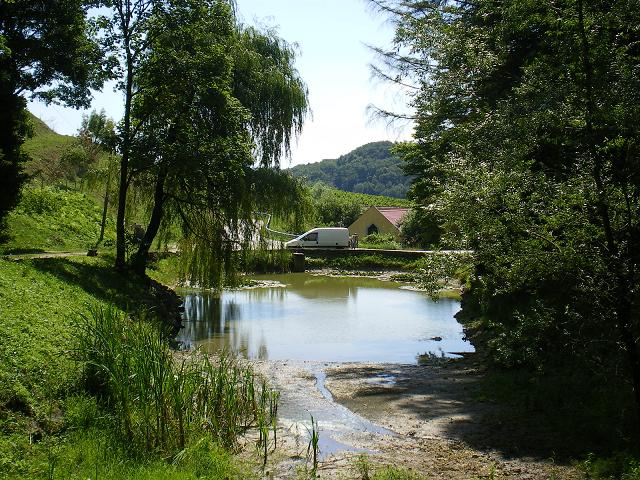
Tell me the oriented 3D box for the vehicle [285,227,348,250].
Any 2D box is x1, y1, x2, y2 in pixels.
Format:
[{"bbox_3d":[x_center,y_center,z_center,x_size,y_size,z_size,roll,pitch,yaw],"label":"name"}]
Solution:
[{"bbox_3d":[-0.200,0.120,72.500,4.450,1.920,1.820,0,1,-5],"label":"vehicle"}]

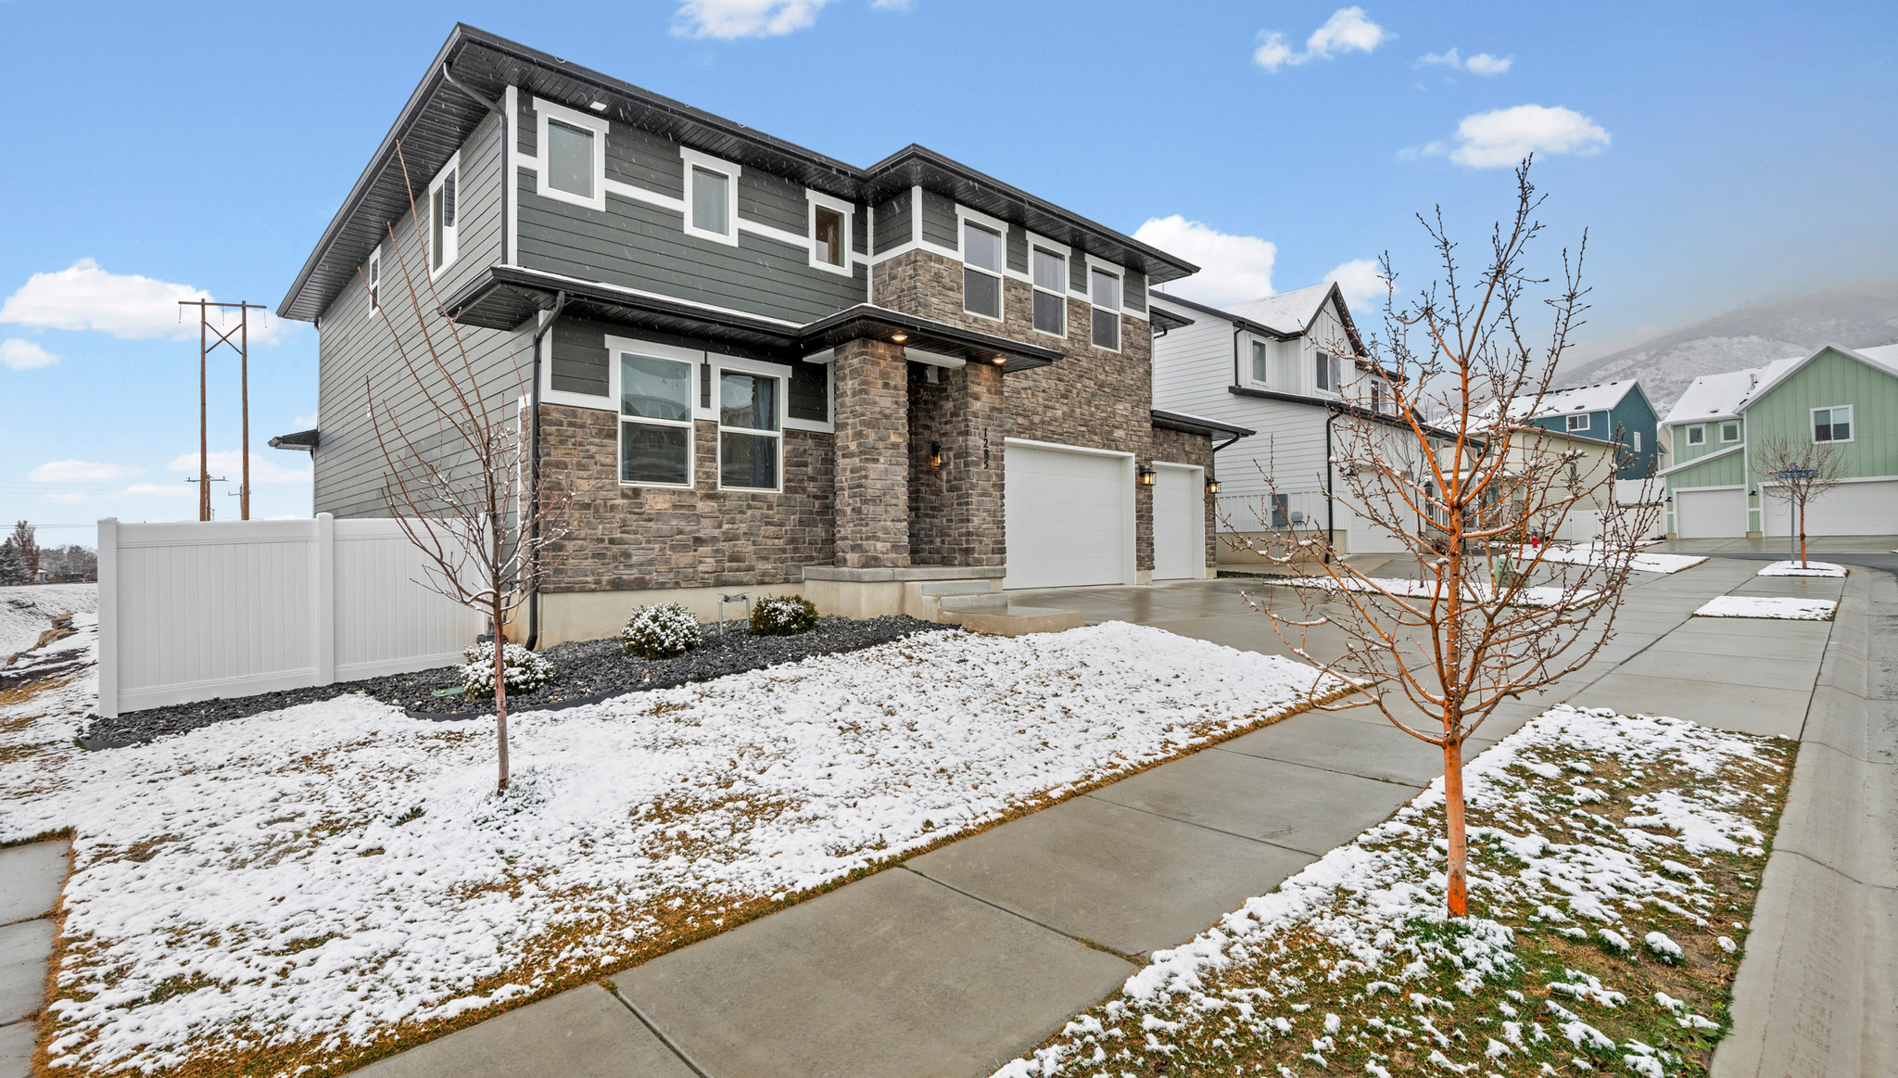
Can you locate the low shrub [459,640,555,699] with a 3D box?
[{"bbox_3d":[-3.951,1.170,7.561,0.765,0.516,0.742,0,0,-44],"label":"low shrub"}]

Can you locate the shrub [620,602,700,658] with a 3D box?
[{"bbox_3d":[-3.127,0.986,9.186,0.840,0.596,0.815,0,0,-44],"label":"shrub"}]

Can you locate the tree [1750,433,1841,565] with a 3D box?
[{"bbox_3d":[23.618,-1.075,23.500,1.950,3.802,1.950,0,0,-44],"label":"tree"}]

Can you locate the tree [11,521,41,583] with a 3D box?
[{"bbox_3d":[-114.991,1.754,105.000,2.600,7.941,2.600,0,0,-44],"label":"tree"}]

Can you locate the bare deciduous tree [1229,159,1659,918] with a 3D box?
[{"bbox_3d":[2.079,0.030,3.720,1.620,3.250,1.620,0,0,-44],"label":"bare deciduous tree"}]

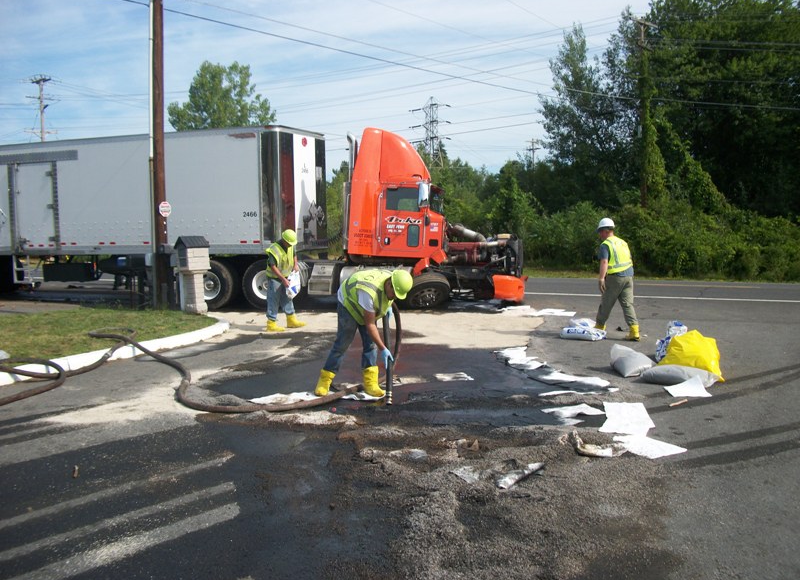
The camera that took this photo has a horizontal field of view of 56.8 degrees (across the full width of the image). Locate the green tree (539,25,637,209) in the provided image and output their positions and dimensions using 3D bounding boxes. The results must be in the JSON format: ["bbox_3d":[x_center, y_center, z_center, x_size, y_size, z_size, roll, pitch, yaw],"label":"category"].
[{"bbox_3d":[10.227,-7.743,39.560,5.500,12.800,5.500,-1,4,0],"label":"green tree"}]

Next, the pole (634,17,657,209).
[{"bbox_3d":[10.112,-6.005,30.647,0.350,10.100,2.300,3,6,45],"label":"pole"}]

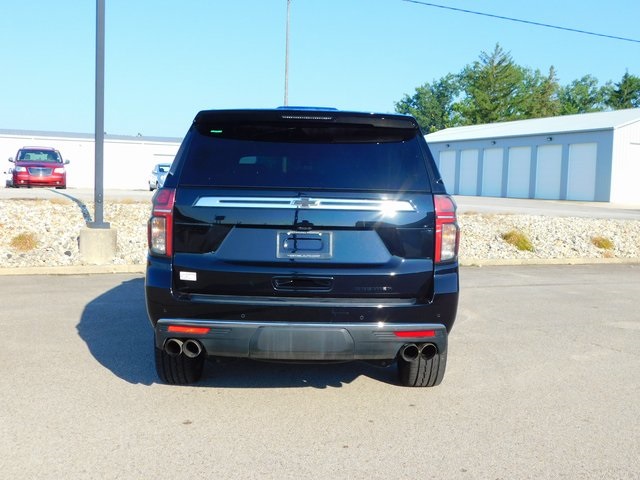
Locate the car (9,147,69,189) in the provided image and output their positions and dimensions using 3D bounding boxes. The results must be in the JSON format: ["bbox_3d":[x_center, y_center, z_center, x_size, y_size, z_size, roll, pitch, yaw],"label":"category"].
[{"bbox_3d":[-11.607,-3.001,30.600,1.980,1.750,5.120,0,5,-22],"label":"car"}]

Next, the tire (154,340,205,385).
[{"bbox_3d":[-1.002,0.617,5.377,0.285,0.830,0.830,1,4,-3],"label":"tire"}]

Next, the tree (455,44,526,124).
[{"bbox_3d":[17.062,-11.824,74.000,7.405,15.534,7.405,2,4,0],"label":"tree"}]

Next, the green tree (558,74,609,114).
[{"bbox_3d":[27.080,-10.471,76.000,5.344,13.121,5.344,2,4,0],"label":"green tree"}]

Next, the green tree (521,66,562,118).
[{"bbox_3d":[22.065,-10.647,74.000,4.403,13.478,4.403,2,4,0],"label":"green tree"}]

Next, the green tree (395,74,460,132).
[{"bbox_3d":[10.757,-10.359,74.000,6.604,12.249,6.604,2,4,0],"label":"green tree"}]

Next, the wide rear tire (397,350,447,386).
[{"bbox_3d":[0.734,0.661,5.463,0.285,0.830,0.830,1,4,-3],"label":"wide rear tire"}]

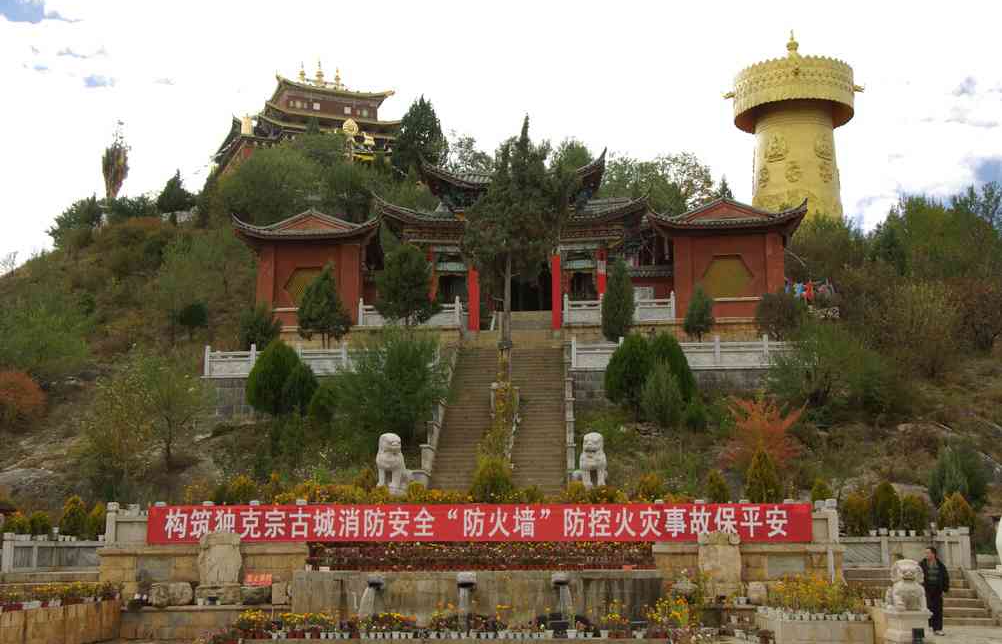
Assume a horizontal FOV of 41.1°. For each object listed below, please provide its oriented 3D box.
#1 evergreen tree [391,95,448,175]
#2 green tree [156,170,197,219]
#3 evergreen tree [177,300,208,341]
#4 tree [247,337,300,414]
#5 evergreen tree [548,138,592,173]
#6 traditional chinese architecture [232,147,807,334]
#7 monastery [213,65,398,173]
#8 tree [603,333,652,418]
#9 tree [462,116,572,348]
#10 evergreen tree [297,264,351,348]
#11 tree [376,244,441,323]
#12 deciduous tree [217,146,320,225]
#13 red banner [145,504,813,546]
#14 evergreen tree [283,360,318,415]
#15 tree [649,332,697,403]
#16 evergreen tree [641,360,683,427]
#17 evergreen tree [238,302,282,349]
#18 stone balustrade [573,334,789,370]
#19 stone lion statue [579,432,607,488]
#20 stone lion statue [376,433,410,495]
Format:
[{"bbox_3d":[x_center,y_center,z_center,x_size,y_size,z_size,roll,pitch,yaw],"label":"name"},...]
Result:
[{"bbox_3d":[-5.496,-12.104,90.000,3.911,6.583,3.911,0,-10,-3],"label":"evergreen tree"},{"bbox_3d":[-26.323,-10.262,108.271,3.115,4.182,3.115,0,-10,0],"label":"green tree"},{"bbox_3d":[-11.098,-0.092,48.123,1.154,1.463,1.096,0,-10,0],"label":"evergreen tree"},{"bbox_3d":[-7.674,1.910,45.123,1.785,2.656,1.785,0,-10,0],"label":"tree"},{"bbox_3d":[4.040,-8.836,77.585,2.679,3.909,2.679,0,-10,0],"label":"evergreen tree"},{"bbox_3d":[0.807,-3.038,51.000,20.700,7.300,8.000,-1,-10,6],"label":"traditional chinese architecture"},{"bbox_3d":[-15.398,-15.734,112.000,15.500,11.500,12.500,3,-10,-19],"label":"monastery"},{"bbox_3d":[4.173,1.781,44.025,1.649,2.825,1.649,0,-10,0],"label":"tree"},{"bbox_3d":[0.576,-3.020,46.600,3.841,8.596,3.841,0,-10,1],"label":"tree"},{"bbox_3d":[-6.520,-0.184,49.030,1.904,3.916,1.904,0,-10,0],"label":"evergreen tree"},{"bbox_3d":[-3.039,-1.091,43.755,2.196,3.039,2.087,0,-10,0],"label":"tree"},{"bbox_3d":[-13.413,-7.759,77.000,6.000,5.004,6.000,1,-10,-10],"label":"deciduous tree"},{"bbox_3d":[-0.422,4.066,26.800,13.300,0.780,0.080,-1,-10,3],"label":"red banner"},{"bbox_3d":[-6.279,2.098,41.800,1.150,1.750,1.150,-1,-10,3],"label":"evergreen tree"},{"bbox_3d":[5.142,1.436,40.495,1.578,2.325,1.499,0,-10,0],"label":"tree"},{"bbox_3d":[4.709,2.134,39.364,1.239,1.956,1.177,0,-10,0],"label":"evergreen tree"},{"bbox_3d":[-8.073,0.319,44.800,1.477,1.905,1.477,1,-10,-10],"label":"evergreen tree"},{"bbox_3d":[5.686,0.983,43.000,7.000,1.150,0.300,-1,-10,3],"label":"stone balustrade"},{"bbox_3d":[2.549,3.858,37.179,0.780,1.600,1.050,-1,-10,4],"label":"stone lion statue"},{"bbox_3d":[-2.795,3.731,34.700,0.900,1.680,1.100,-1,-10,6],"label":"stone lion statue"}]

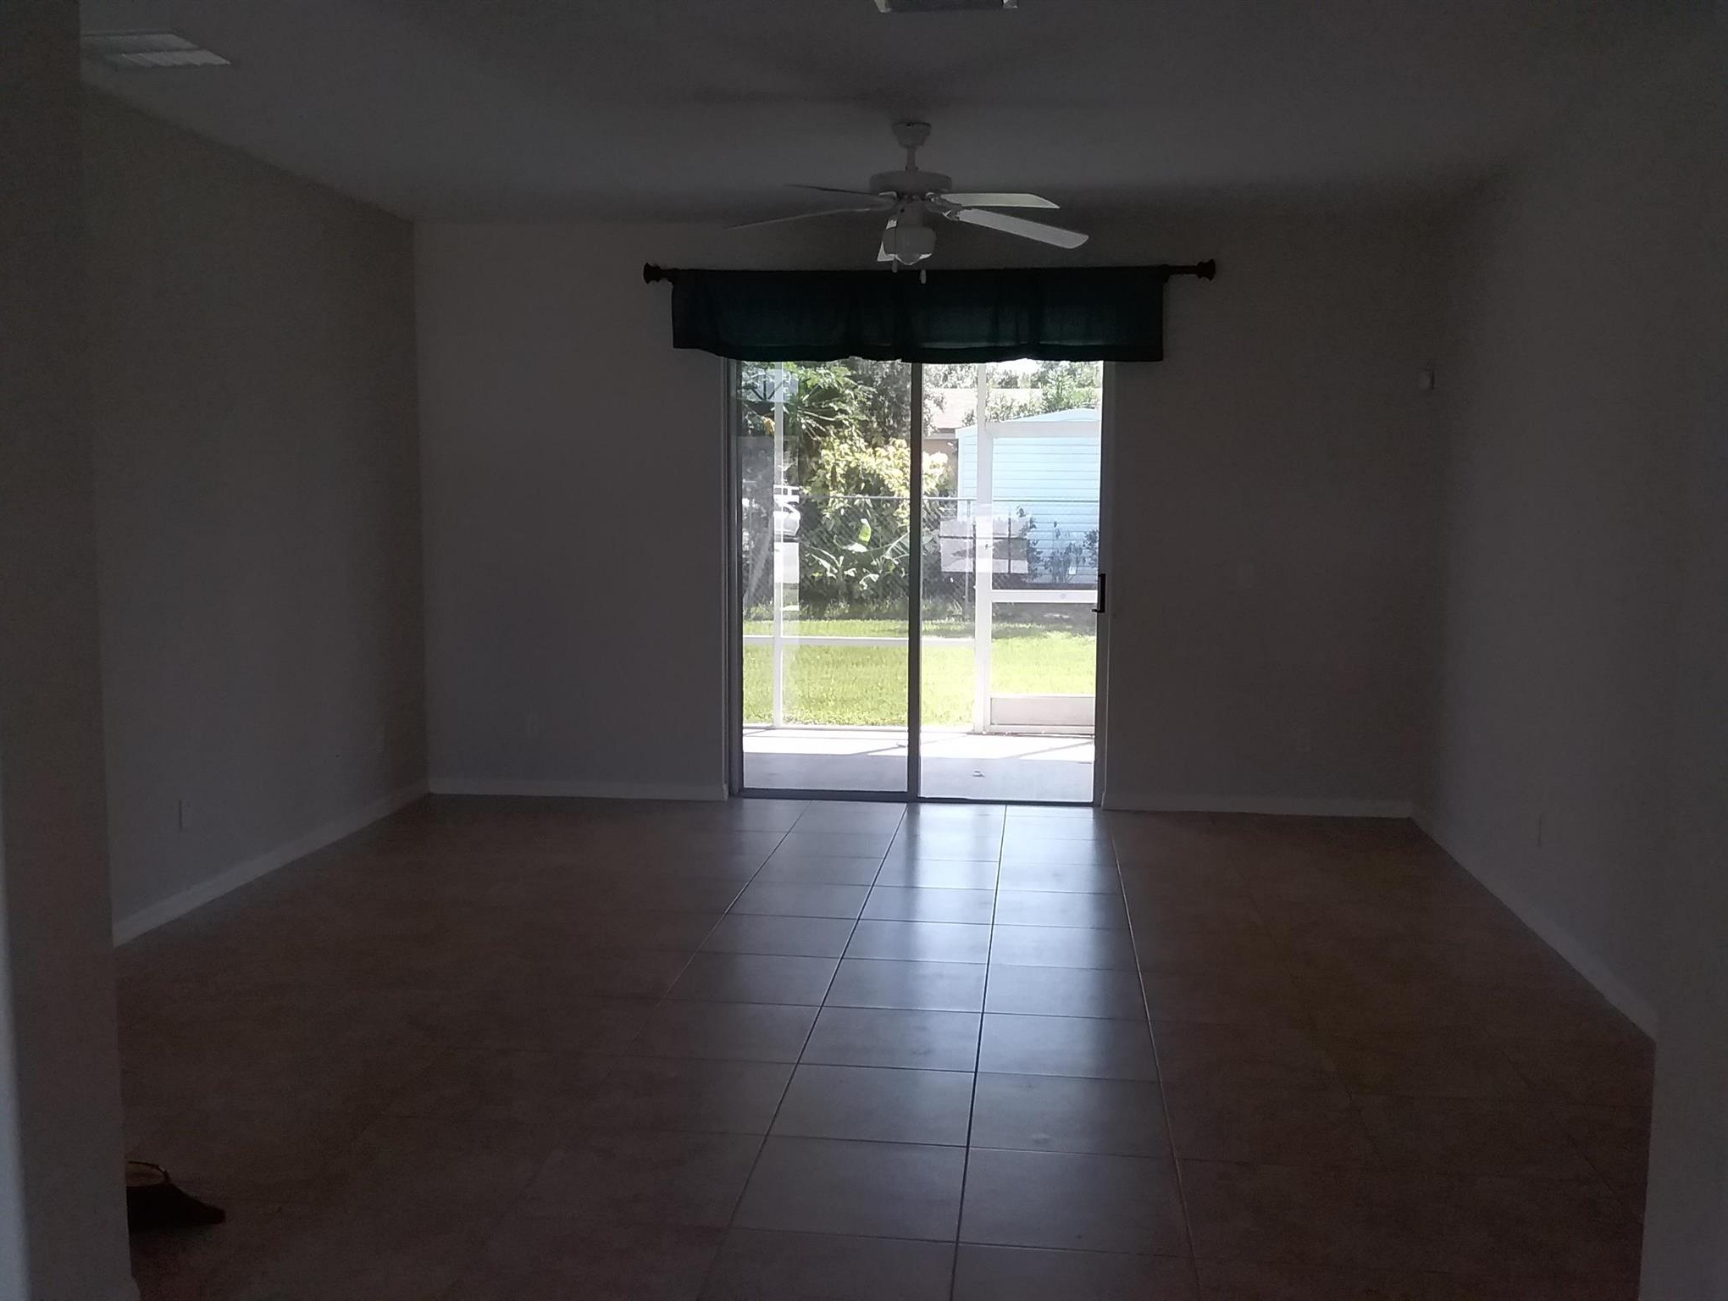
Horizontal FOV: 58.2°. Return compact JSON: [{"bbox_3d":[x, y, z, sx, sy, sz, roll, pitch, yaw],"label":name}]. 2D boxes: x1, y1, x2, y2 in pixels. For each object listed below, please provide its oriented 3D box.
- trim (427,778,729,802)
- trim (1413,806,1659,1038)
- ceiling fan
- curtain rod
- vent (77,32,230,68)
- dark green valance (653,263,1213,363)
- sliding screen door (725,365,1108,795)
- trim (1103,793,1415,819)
[{"bbox_3d":[-1.405,0.674,7.630,1.525,0.088,0.017,1,6,7],"label":"trim"},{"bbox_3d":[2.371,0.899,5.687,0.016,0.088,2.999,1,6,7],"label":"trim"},{"bbox_3d":[0.159,-1.547,5.345,1.320,0.513,1.320,1,6,7],"label":"ceiling fan"},{"bbox_3d":[0.272,-1.725,7.082,2.625,0.095,0.100,1,6,7],"label":"curtain rod"},{"bbox_3d":[-2.064,-1.704,4.453,0.370,0.030,0.350,1,6,7],"label":"vent"},{"bbox_3d":[0.233,-1.530,7.118,2.285,0.430,0.110,1,6,7],"label":"dark green valance"},{"bbox_3d":[0.253,-0.469,7.413,1.790,2.420,0.100,1,6,7],"label":"sliding screen door"},{"bbox_3d":[1.837,0.727,7.254,1.412,0.088,0.017,1,6,7],"label":"trim"}]

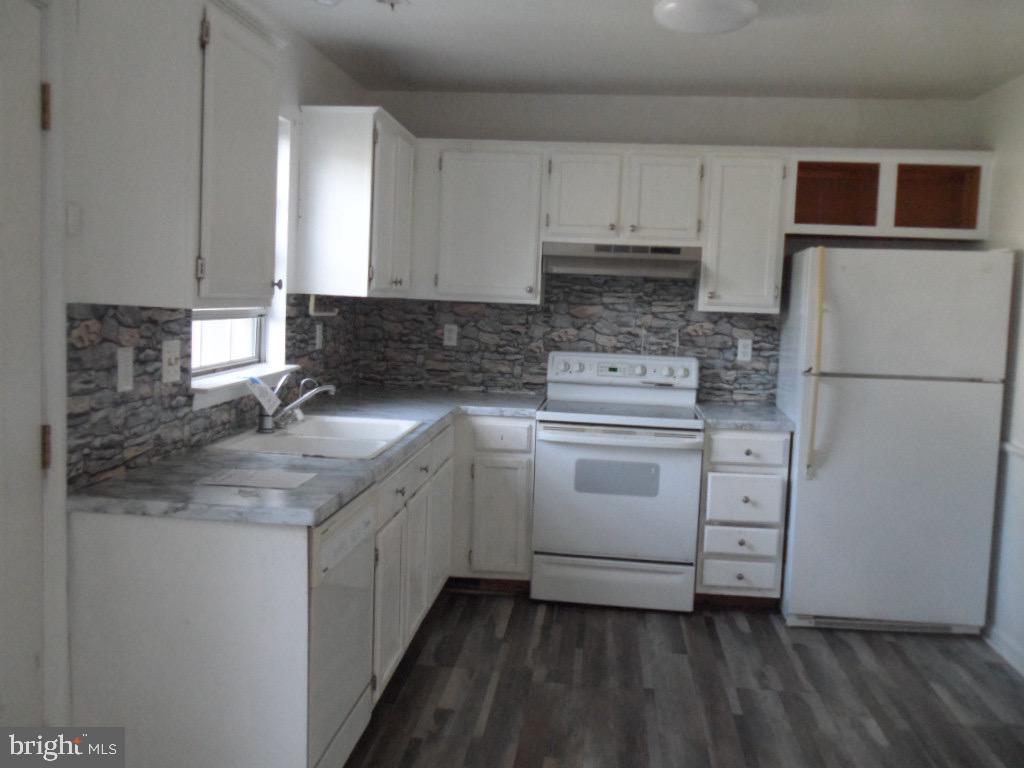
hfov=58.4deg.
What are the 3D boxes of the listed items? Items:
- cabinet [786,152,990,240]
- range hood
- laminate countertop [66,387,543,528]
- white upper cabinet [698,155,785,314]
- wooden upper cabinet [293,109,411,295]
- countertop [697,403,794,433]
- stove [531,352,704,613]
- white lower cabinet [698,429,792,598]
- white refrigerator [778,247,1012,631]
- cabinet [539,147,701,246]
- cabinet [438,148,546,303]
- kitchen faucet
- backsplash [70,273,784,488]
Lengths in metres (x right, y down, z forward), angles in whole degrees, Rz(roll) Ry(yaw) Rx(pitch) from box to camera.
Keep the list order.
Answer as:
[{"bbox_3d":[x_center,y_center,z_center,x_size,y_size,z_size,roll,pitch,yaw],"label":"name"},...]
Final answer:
[{"bbox_3d":[1.780,-0.906,4.461,0.909,0.402,0.320,3,6,6],"label":"cabinet"},{"bbox_3d":[0.534,-0.605,4.489,0.755,0.140,0.430,3,6,6],"label":"range hood"},{"bbox_3d":[-0.458,0.189,3.528,0.990,0.045,2.690,3,6,6],"label":"laminate countertop"},{"bbox_3d":[1.126,-0.737,4.542,0.386,0.760,0.325,3,6,6],"label":"white upper cabinet"},{"bbox_3d":[-0.687,-0.782,4.178,0.325,0.780,0.765,3,6,6],"label":"wooden upper cabinet"},{"bbox_3d":[1.101,0.159,4.468,0.387,0.042,0.640,3,6,6],"label":"countertop"},{"bbox_3d":[0.512,0.446,4.520,0.757,1.143,0.670,3,6,6],"label":"stove"},{"bbox_3d":[1.079,0.570,4.443,0.382,0.790,0.620,3,6,6],"label":"white lower cabinet"},{"bbox_3d":[1.685,0.243,4.248,0.815,1.685,0.695,3,6,6],"label":"white refrigerator"},{"bbox_3d":[0.550,-0.904,4.508,0.759,0.450,0.335,3,6,6],"label":"cabinet"},{"bbox_3d":[-0.097,-0.786,4.589,0.533,0.750,0.335,3,6,6],"label":"cabinet"},{"bbox_3d":[-0.765,0.070,3.264,0.280,0.210,0.090,3,6,6],"label":"kitchen faucet"},{"bbox_3d":[0.130,-0.127,3.441,2.145,0.645,2.680,3,6,6],"label":"backsplash"}]

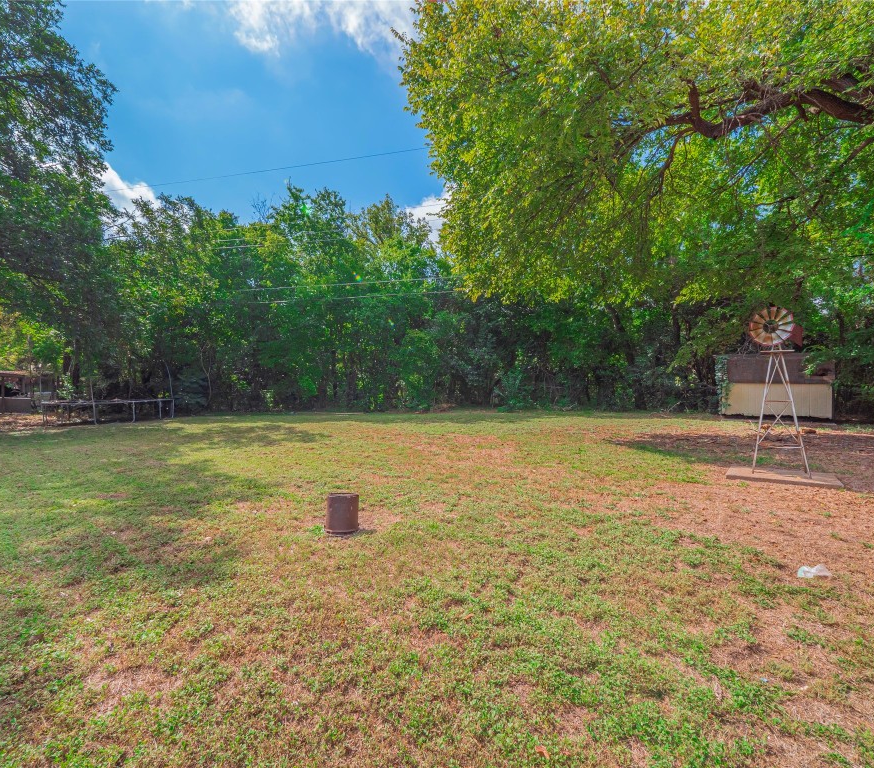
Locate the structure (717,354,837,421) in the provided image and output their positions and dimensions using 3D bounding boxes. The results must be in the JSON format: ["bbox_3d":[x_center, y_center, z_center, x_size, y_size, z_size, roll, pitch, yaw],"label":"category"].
[{"bbox_3d":[16.000,0.050,19.900,4.000,3.000,2.500,0,0,27],"label":"structure"}]

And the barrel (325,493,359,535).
[{"bbox_3d":[-0.980,1.330,4.310,0.340,0.370,0.340,1,-3,0],"label":"barrel"}]

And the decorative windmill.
[{"bbox_3d":[5.650,0.100,6.770,1.020,2.700,0.760,0,0,-29],"label":"decorative windmill"}]

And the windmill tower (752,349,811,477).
[{"bbox_3d":[5.570,0.450,6.730,0.650,2.000,0.650,0,0,34],"label":"windmill tower"}]

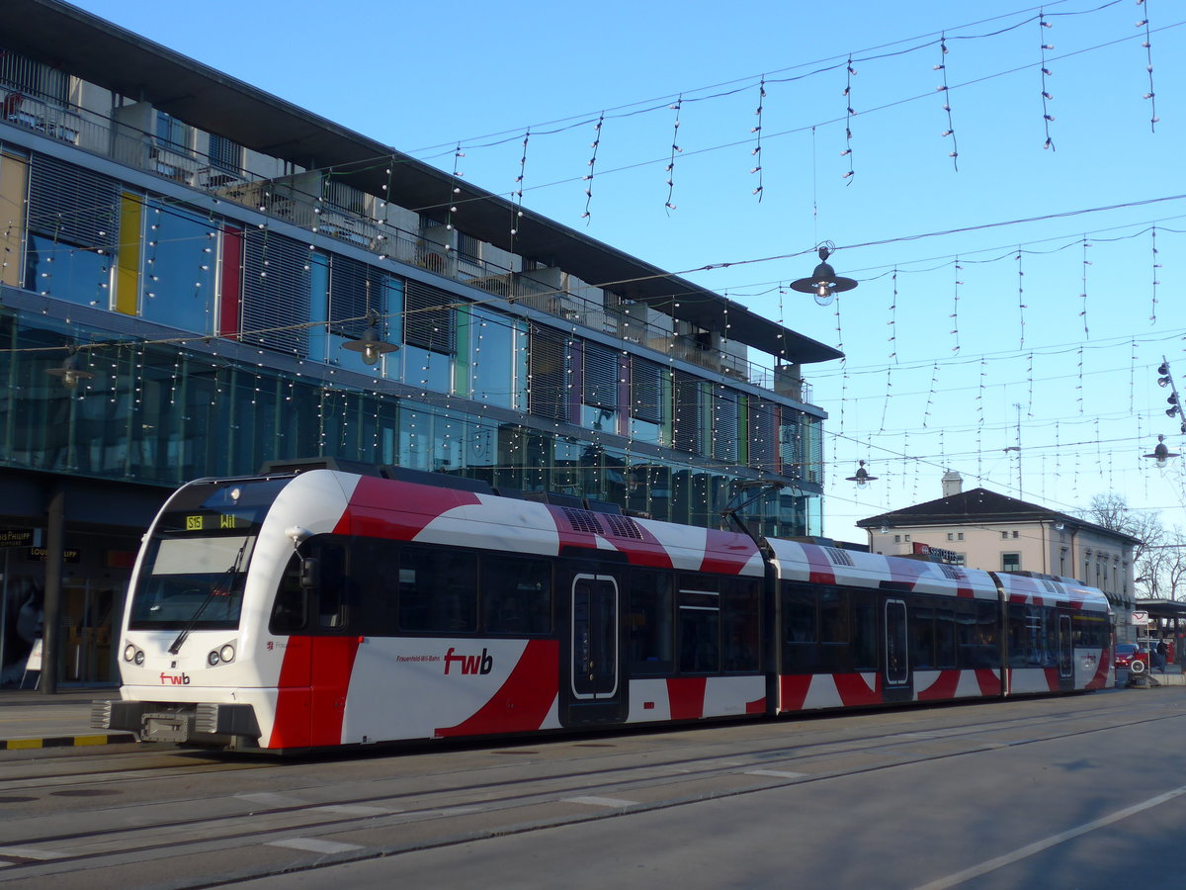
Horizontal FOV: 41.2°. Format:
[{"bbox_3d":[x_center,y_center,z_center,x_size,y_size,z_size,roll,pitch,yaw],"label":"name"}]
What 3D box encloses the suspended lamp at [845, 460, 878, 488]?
[{"bbox_3d":[5.838,0.611,34.161,0.705,0.634,0.705,-4,-9,30],"label":"suspended lamp"}]

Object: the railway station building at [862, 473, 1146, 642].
[{"bbox_3d":[32.631,9.839,123.860,14.500,14.900,27.920,-4,-9,30],"label":"railway station building"}]

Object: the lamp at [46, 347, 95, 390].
[{"bbox_3d":[-7.389,-1.084,22.295,0.705,0.634,0.705,-4,-9,30],"label":"lamp"}]

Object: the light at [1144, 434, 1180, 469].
[{"bbox_3d":[11.031,0.125,30.617,0.705,0.634,0.705,-4,-9,30],"label":"light"}]

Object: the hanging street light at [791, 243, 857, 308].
[{"bbox_3d":[2.395,-1.759,16.355,0.705,0.634,0.705,0,-8,0],"label":"hanging street light"}]

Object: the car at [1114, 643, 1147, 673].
[{"bbox_3d":[29.745,11.838,88.000,1.770,1.500,4.200,-4,-9,30],"label":"car"}]

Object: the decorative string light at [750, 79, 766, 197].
[{"bbox_3d":[1.838,-3.416,17.599,0.170,1.369,0.170,-4,-9,30],"label":"decorative string light"}]

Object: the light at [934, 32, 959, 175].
[{"bbox_3d":[3.710,-3.596,16.501,0.220,1.449,0.170,-4,-9,30],"label":"light"}]

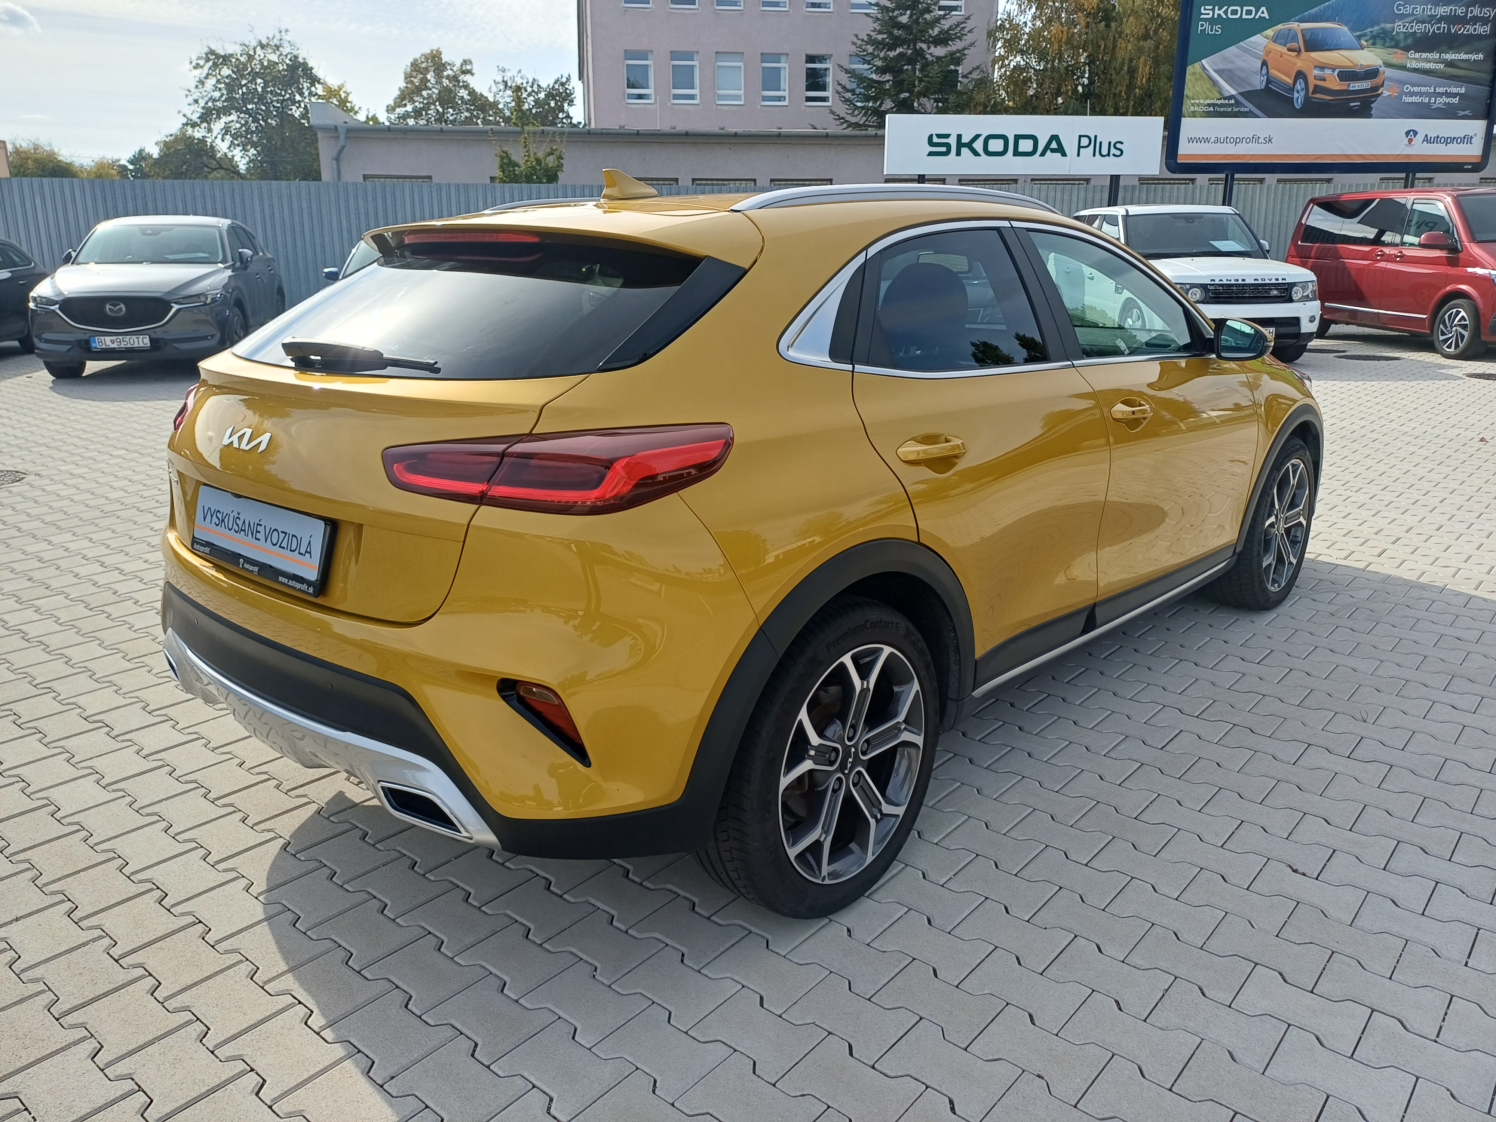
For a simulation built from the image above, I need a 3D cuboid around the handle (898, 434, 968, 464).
[{"bbox_3d":[0.367,-0.220,2.145,0.045,0.048,0.228,13,16,41],"label":"handle"}]

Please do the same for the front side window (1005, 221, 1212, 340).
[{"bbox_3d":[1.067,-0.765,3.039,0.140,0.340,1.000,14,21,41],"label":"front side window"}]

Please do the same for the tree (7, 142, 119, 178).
[{"bbox_3d":[-25.410,-12.587,40.608,4.600,6.010,4.600,-9,17,-30],"label":"tree"}]

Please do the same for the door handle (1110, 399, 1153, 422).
[{"bbox_3d":[1.031,-0.406,2.894,0.060,0.050,0.250,14,22,41],"label":"door handle"}]

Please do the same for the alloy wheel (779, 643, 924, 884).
[{"bbox_3d":[0.164,0.401,2.272,0.180,0.490,0.490,14,22,41],"label":"alloy wheel"}]

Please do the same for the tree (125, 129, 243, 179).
[{"bbox_3d":[-18.819,-11.480,36.558,4.400,5.860,4.400,-7,16,-25],"label":"tree"}]

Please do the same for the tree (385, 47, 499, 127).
[{"bbox_3d":[-12.717,-16.129,45.672,5.500,10.180,5.500,-4,15,-14],"label":"tree"}]

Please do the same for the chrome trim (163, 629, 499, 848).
[{"bbox_3d":[-0.919,0.346,2.267,1.380,0.210,0.160,14,22,41],"label":"chrome trim"}]

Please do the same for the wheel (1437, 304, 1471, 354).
[{"bbox_3d":[8.310,-2.691,12.607,0.190,0.470,0.470,-2,15,-5],"label":"wheel"}]

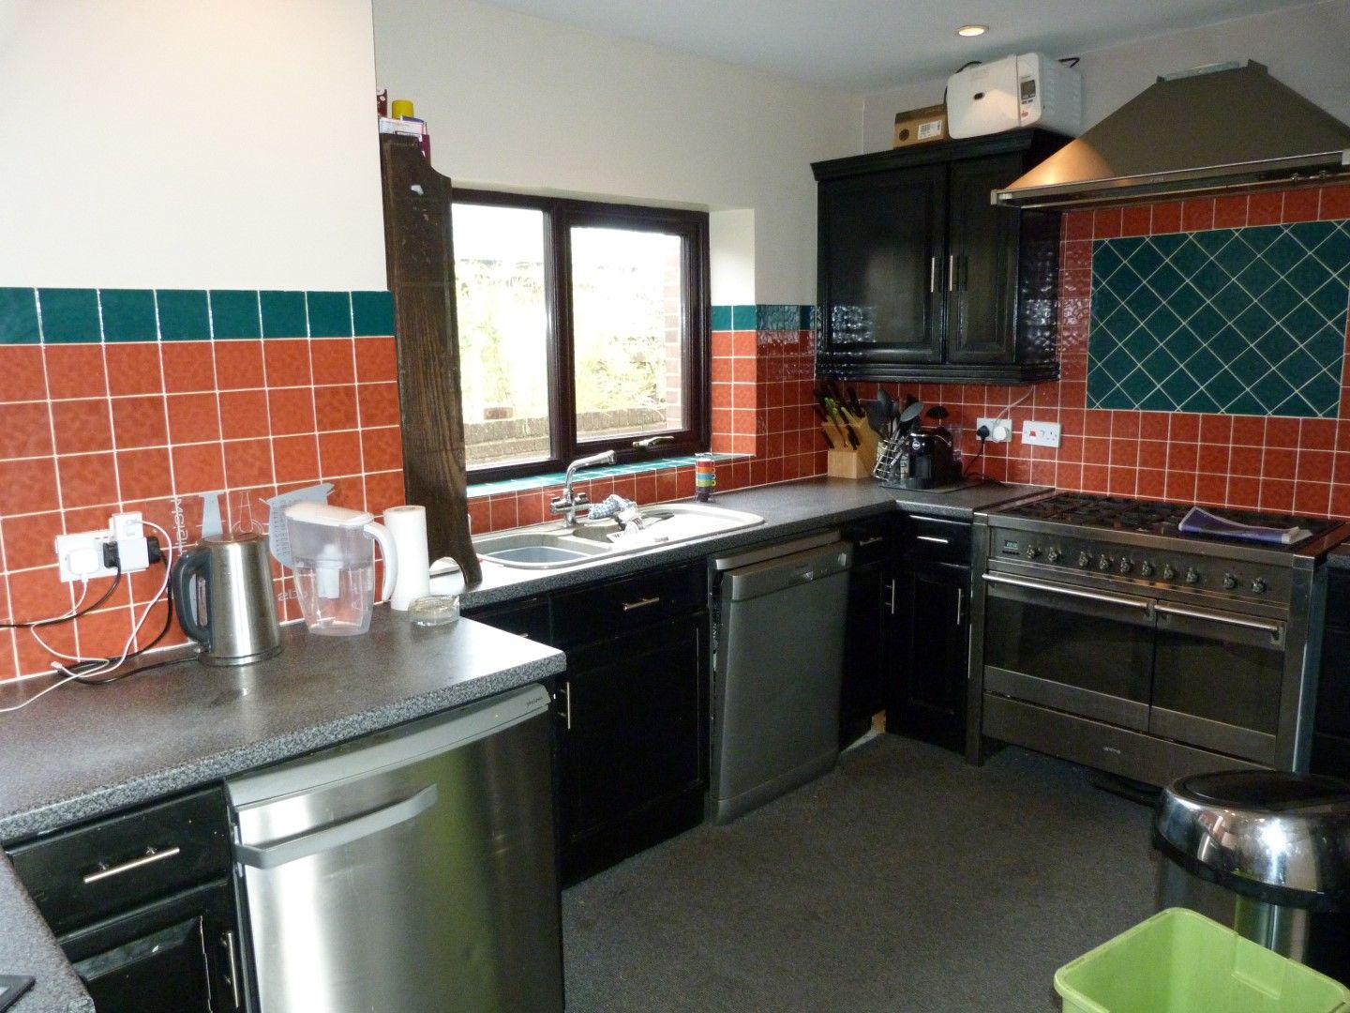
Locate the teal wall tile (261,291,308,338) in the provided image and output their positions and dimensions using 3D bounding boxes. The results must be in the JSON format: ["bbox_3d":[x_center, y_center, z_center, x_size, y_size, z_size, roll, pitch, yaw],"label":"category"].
[{"bbox_3d":[-0.833,-0.408,2.075,0.100,0.100,0.008,-10,14,-42],"label":"teal wall tile"}]

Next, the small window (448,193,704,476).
[{"bbox_3d":[-0.373,-0.611,3.589,1.360,0.995,0.080,-10,14,-42],"label":"small window"}]

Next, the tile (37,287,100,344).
[{"bbox_3d":[-1.109,-0.349,1.789,0.098,0.098,0.008,-11,14,-44],"label":"tile"}]

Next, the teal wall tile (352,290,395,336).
[{"bbox_3d":[-0.684,-0.434,2.203,0.096,0.098,0.008,-11,14,-44],"label":"teal wall tile"}]

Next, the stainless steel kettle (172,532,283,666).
[{"bbox_3d":[-0.861,0.175,1.871,0.155,0.236,0.200,7,13,40],"label":"stainless steel kettle"}]

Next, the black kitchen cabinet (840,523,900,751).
[{"bbox_3d":[0.494,0.421,3.703,0.355,0.840,0.570,-10,13,-43],"label":"black kitchen cabinet"}]

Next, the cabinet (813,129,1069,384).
[{"bbox_3d":[1.016,-0.922,3.792,0.360,0.850,0.940,-10,14,-42],"label":"cabinet"}]

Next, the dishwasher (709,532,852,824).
[{"bbox_3d":[0.156,0.507,3.355,0.600,0.845,0.620,-10,14,-42],"label":"dishwasher"}]

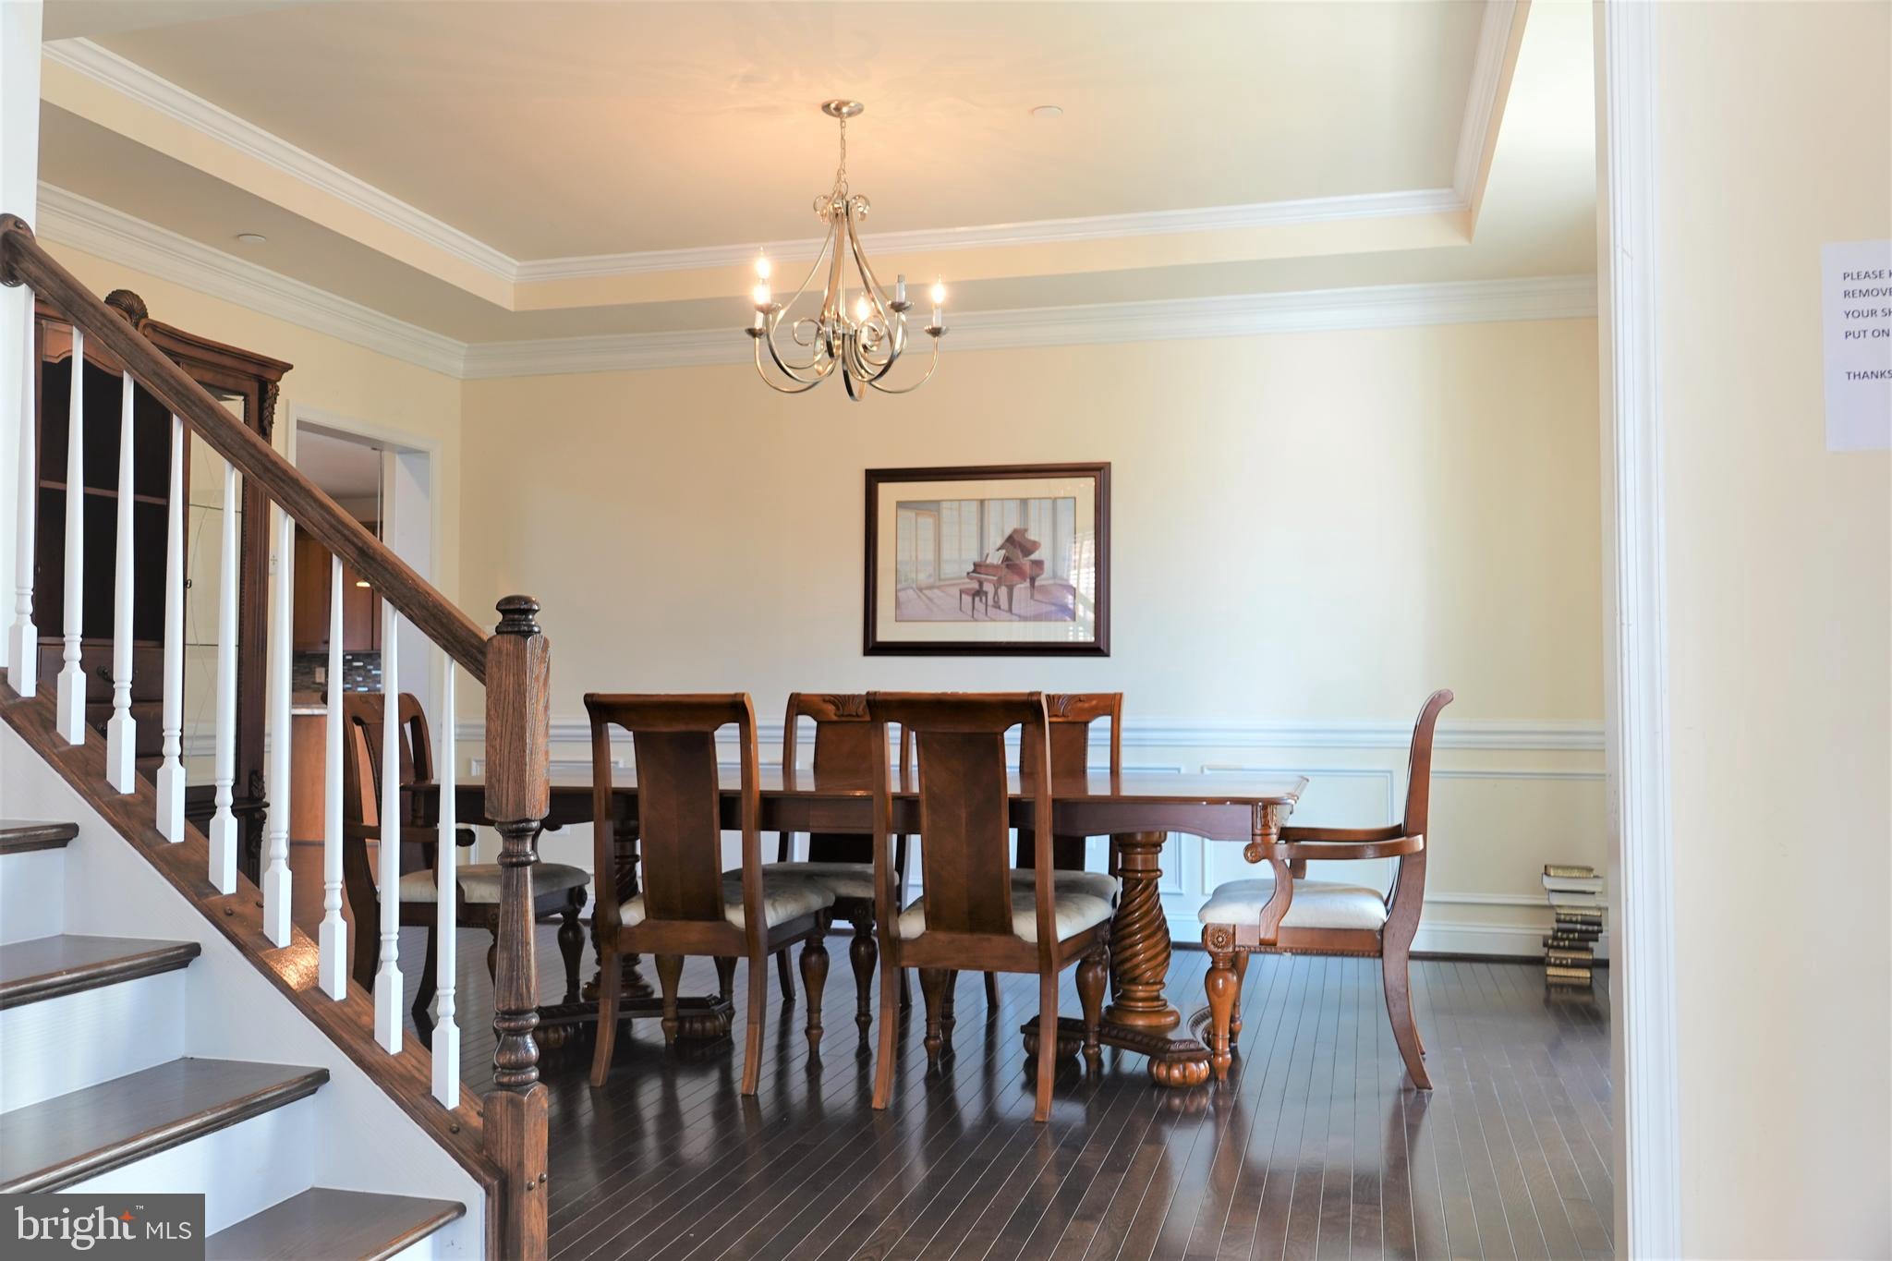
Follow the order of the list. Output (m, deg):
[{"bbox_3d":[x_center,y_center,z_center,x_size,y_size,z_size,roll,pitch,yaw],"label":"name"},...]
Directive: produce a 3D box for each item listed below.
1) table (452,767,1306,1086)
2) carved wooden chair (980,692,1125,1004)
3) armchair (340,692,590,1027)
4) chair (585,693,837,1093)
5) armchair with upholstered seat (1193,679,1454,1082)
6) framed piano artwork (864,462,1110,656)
[{"bbox_3d":[-0.189,0.807,4.332,2.368,0.763,1.040,-1,-2,15],"label":"table"},{"bbox_3d":[0.283,0.695,4.604,0.535,1.010,0.596,-1,-2,15],"label":"carved wooden chair"},{"bbox_3d":[-1.499,0.693,4.635,0.651,1.013,0.566,-1,-2,15],"label":"armchair"},{"bbox_3d":[-0.634,0.674,4.122,0.535,1.010,0.596,-1,-2,15],"label":"chair"},{"bbox_3d":[1.030,0.673,4.134,0.651,1.018,0.566,-1,-2,15],"label":"armchair with upholstered seat"},{"bbox_3d":[0.161,-0.288,6.271,1.036,0.784,0.035,-1,-2,15],"label":"framed piano artwork"}]

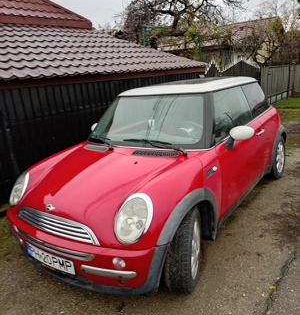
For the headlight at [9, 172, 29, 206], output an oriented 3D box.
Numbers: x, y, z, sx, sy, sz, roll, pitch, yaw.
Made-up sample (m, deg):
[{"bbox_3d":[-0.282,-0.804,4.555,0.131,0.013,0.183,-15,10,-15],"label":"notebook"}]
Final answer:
[{"bbox_3d":[-1.060,0.264,2.411,0.200,0.255,0.225,-19,19,-41],"label":"headlight"}]

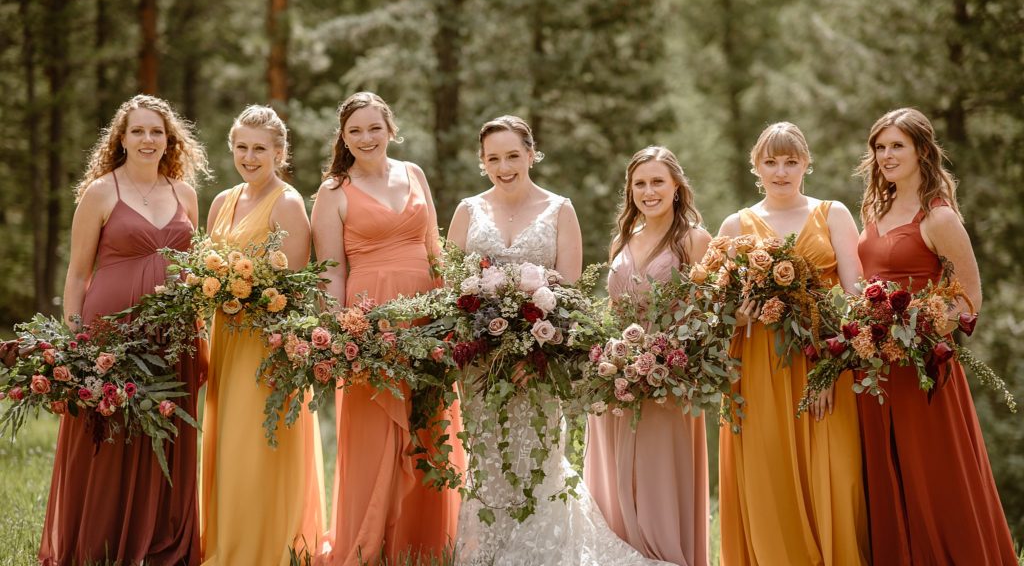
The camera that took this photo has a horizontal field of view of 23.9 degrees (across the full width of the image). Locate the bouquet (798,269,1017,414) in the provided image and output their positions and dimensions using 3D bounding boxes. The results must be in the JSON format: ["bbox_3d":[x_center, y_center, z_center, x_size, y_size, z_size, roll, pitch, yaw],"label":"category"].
[{"bbox_3d":[1.284,0.184,7.866,0.698,0.452,0.400,0,2,10],"label":"bouquet"}]

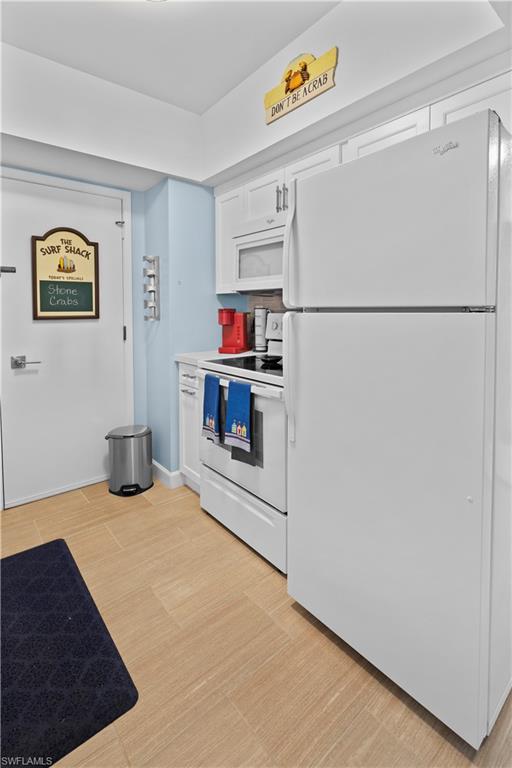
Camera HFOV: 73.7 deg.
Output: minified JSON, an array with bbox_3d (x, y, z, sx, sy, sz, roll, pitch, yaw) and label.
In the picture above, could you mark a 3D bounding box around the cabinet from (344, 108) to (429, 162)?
[{"bbox_3d":[0.715,-1.047,1.674,0.344,0.303,0.458,-6,10,-38],"label":"cabinet"}]

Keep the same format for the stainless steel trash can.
[{"bbox_3d":[-0.902,0.540,2.463,0.324,0.428,0.251,-3,8,-19],"label":"stainless steel trash can"}]

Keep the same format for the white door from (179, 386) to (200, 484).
[{"bbox_3d":[-0.438,0.333,2.305,0.036,0.616,0.293,-6,10,-38],"label":"white door"}]

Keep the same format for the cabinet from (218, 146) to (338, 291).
[{"bbox_3d":[0.194,-0.978,2.259,0.344,0.710,1.165,-6,10,-38],"label":"cabinet"}]

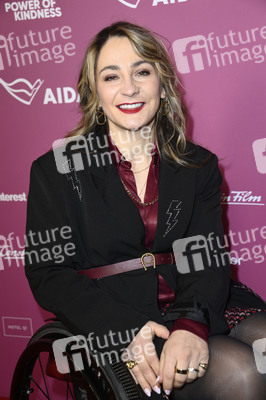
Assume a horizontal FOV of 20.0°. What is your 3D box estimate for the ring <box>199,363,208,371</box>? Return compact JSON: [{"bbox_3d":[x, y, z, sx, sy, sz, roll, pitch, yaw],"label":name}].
[{"bbox_3d":[0.121,0.285,1.290,0.019,0.006,0.019,21,7,-4],"label":"ring"}]

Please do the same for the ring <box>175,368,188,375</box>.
[{"bbox_3d":[0.084,0.293,1.290,0.021,0.006,0.021,6,9,0],"label":"ring"}]

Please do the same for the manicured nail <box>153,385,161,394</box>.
[{"bbox_3d":[0.042,0.323,1.280,0.009,0.017,0.004,-32,-10,2],"label":"manicured nail"}]

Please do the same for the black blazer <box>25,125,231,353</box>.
[{"bbox_3d":[0.012,0.122,1.500,0.460,0.500,0.410,-10,16,-24],"label":"black blazer"}]

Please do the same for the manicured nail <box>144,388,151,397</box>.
[{"bbox_3d":[0.025,0.327,1.280,0.009,0.017,0.004,-28,-10,5],"label":"manicured nail"}]

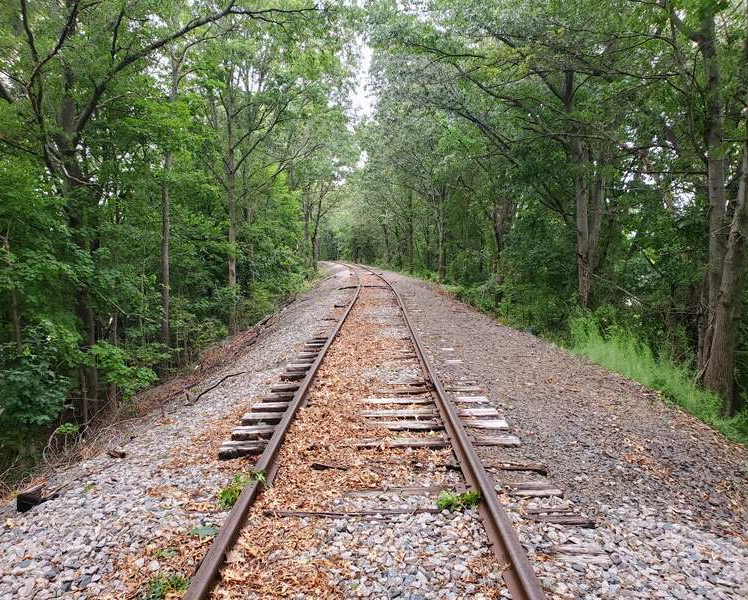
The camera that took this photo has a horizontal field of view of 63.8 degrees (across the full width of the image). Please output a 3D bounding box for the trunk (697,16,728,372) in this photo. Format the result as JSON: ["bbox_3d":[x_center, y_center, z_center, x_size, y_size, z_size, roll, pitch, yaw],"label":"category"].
[{"bbox_3d":[4.571,-1.359,8.200,0.290,4.860,0.290,0,4,0],"label":"trunk"}]

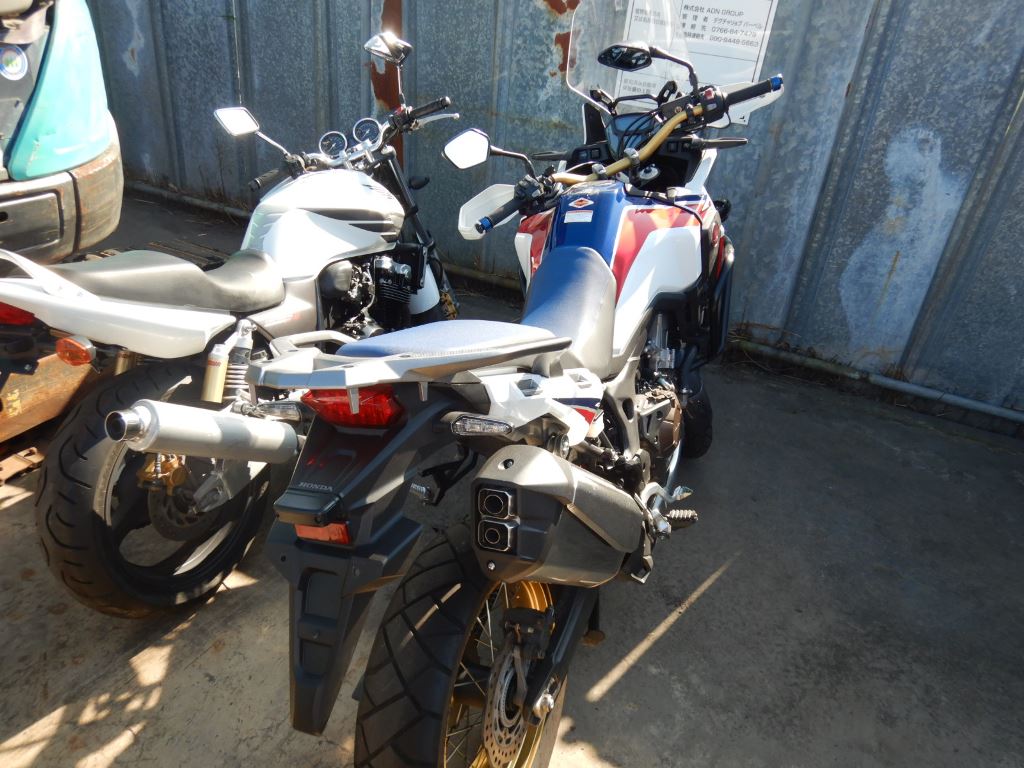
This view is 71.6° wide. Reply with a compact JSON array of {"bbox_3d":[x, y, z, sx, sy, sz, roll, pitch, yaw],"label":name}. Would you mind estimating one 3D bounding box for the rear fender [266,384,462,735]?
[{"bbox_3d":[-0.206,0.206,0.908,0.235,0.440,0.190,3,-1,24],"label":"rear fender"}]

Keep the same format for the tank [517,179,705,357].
[{"bbox_3d":[0.169,-0.303,1.690,0.490,0.340,0.500,3,24,24],"label":"tank"}]

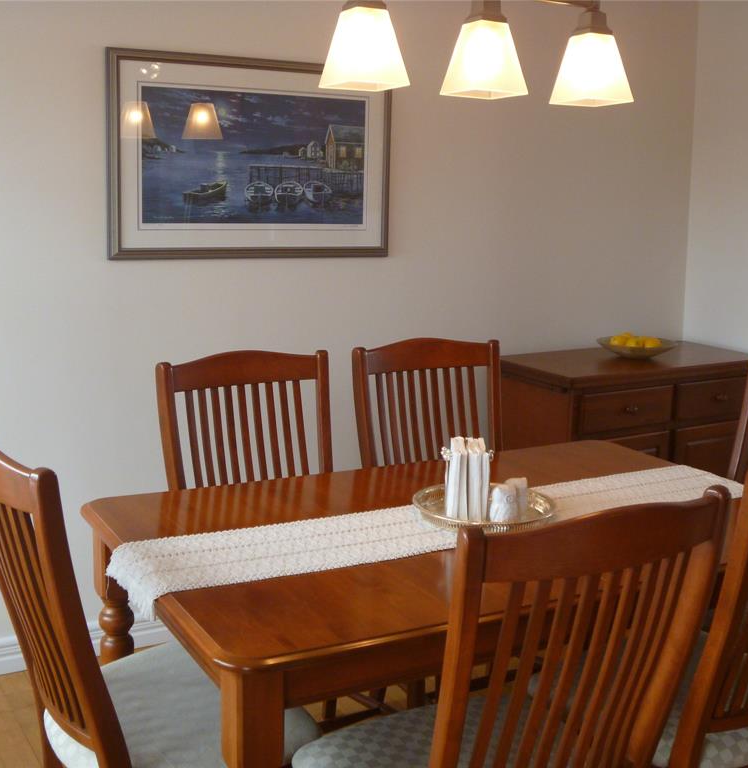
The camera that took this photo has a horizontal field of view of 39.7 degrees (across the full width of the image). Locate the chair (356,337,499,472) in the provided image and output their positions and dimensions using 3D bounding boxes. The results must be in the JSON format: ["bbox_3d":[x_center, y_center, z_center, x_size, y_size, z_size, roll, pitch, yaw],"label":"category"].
[{"bbox_3d":[0.281,0.412,2.845,0.490,1.020,0.560,-5,11,-28],"label":"chair"}]

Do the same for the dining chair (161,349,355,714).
[{"bbox_3d":[-0.219,0.454,2.578,0.490,1.020,0.560,-5,11,-28],"label":"dining chair"}]

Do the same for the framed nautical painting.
[{"bbox_3d":[-0.355,-0.699,3.225,0.940,0.608,0.030,-5,11,-28],"label":"framed nautical painting"}]

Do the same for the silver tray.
[{"bbox_3d":[0.230,0.264,2.188,0.305,0.032,0.305,0,10,0],"label":"silver tray"}]

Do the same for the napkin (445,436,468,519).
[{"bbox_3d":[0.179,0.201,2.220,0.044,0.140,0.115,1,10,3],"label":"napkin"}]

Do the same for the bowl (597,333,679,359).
[{"bbox_3d":[0.967,-0.141,3.807,0.300,0.080,0.300,0,10,0],"label":"bowl"}]

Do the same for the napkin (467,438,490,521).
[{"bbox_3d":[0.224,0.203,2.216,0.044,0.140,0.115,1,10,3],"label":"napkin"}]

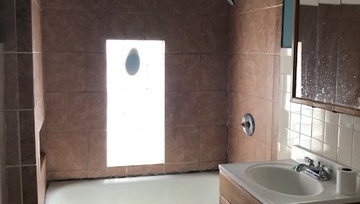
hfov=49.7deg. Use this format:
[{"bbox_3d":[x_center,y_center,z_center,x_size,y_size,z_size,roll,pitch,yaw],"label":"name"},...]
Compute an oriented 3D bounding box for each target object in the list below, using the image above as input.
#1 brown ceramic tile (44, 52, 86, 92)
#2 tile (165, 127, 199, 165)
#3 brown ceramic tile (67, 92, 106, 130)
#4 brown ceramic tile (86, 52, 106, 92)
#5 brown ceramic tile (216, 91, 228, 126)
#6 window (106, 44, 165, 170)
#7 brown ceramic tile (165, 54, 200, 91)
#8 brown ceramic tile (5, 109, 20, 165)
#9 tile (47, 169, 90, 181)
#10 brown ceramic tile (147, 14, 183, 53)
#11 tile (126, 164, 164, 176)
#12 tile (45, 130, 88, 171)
[{"bbox_3d":[-0.883,-0.231,2.991,0.308,0.309,0.015,-1,8,-15],"label":"brown ceramic tile"},{"bbox_3d":[0.018,0.363,3.261,0.295,0.304,0.010,-1,6,-16],"label":"tile"},{"bbox_3d":[-0.724,0.071,3.023,0.299,0.304,0.010,-1,6,-16],"label":"brown ceramic tile"},{"bbox_3d":[-0.648,-0.232,3.016,0.159,0.307,0.015,-1,7,-15],"label":"brown ceramic tile"},{"bbox_3d":[0.363,0.048,3.373,0.089,0.309,0.015,-1,8,-15],"label":"brown ceramic tile"},{"bbox_3d":[-0.367,0.013,3.200,0.470,1.022,0.080,-1,8,-15],"label":"window"},{"bbox_3d":[0.025,-0.245,3.197,0.300,0.307,0.015,-1,7,-15],"label":"brown ceramic tile"},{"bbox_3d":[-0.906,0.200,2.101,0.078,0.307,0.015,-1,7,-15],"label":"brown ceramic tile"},{"bbox_3d":[-0.877,0.571,3.032,0.304,0.073,0.010,-1,6,-16],"label":"tile"},{"bbox_3d":[-0.130,-0.553,3.125,0.304,0.304,0.010,-1,6,-16],"label":"brown ceramic tile"},{"bbox_3d":[-0.289,0.571,3.263,0.309,0.086,0.015,-1,8,-15],"label":"tile"},{"bbox_3d":[-0.885,0.387,3.073,0.310,0.309,0.015,-1,8,-15],"label":"tile"}]

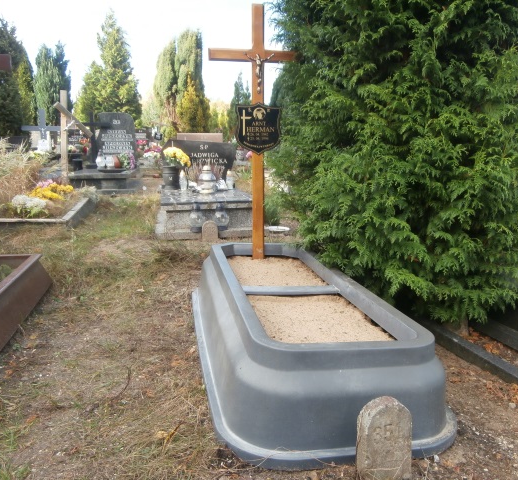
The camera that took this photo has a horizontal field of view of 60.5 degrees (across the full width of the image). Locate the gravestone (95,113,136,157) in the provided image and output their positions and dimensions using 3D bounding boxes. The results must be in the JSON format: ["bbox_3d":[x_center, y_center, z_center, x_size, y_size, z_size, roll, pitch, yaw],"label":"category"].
[{"bbox_3d":[-3.244,-2.322,10.100,0.880,1.150,0.140,-2,13,-11],"label":"gravestone"}]

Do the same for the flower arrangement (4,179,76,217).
[{"bbox_3d":[-3.299,-0.612,6.700,0.850,0.380,0.900,-2,13,-11],"label":"flower arrangement"}]

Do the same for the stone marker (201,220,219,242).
[{"bbox_3d":[-0.579,-0.102,5.300,0.190,0.260,0.090,-2,13,-11],"label":"stone marker"}]

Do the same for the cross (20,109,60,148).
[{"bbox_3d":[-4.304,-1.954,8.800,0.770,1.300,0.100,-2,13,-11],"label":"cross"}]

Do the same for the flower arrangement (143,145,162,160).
[{"bbox_3d":[-2.880,-2.380,12.000,0.480,0.420,0.420,-2,13,-11],"label":"flower arrangement"}]

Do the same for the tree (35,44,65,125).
[{"bbox_3d":[-8.418,-5.416,18.000,1.250,4.800,1.250,-2,13,-11],"label":"tree"}]

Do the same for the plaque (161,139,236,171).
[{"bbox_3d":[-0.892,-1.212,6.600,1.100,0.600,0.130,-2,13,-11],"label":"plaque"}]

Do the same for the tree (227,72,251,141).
[{"bbox_3d":[-0.751,-4.888,18.000,1.000,3.700,1.000,-2,13,-11],"label":"tree"}]

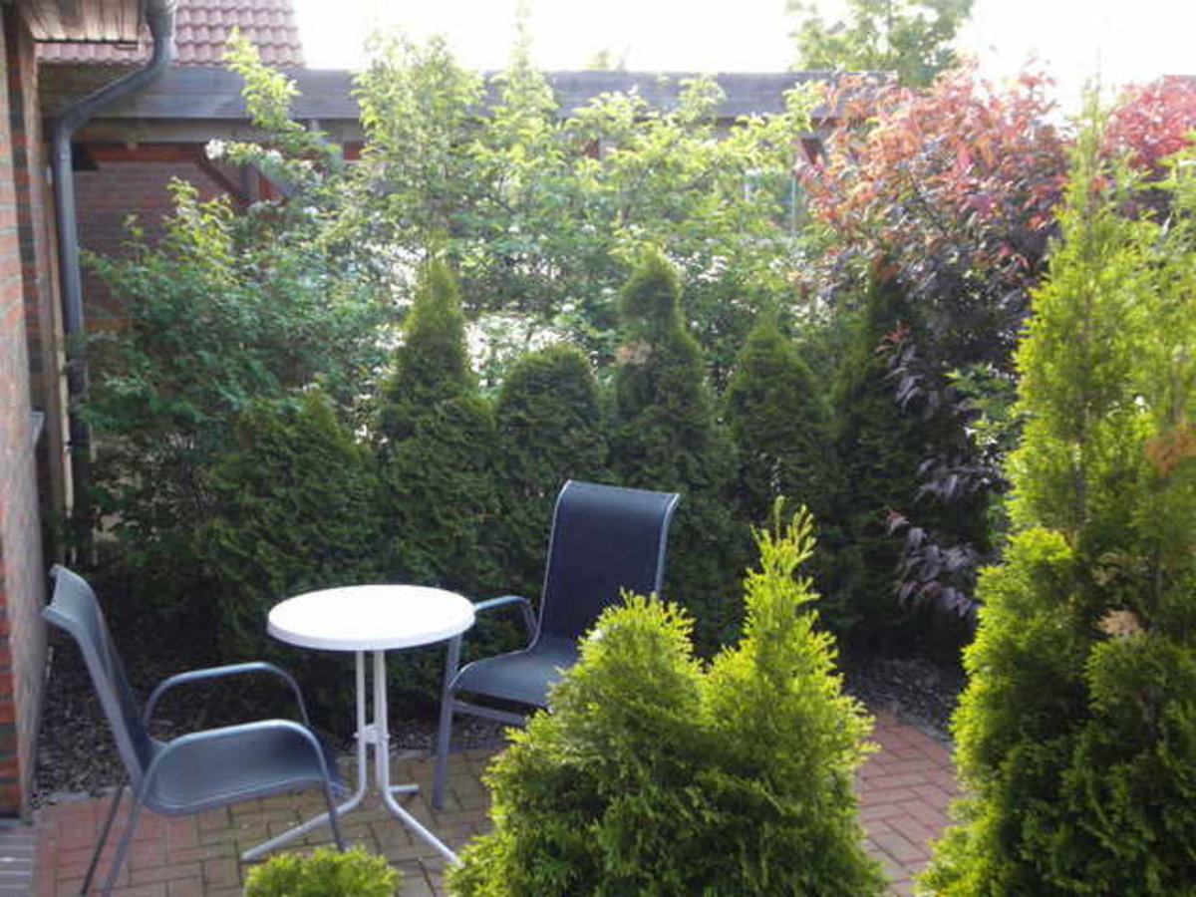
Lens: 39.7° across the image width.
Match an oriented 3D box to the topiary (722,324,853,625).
[{"bbox_3d":[0.743,0.163,6.636,0.500,1.363,0.540,0,10,0],"label":"topiary"}]

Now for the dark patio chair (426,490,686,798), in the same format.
[{"bbox_3d":[-0.097,0.637,5.296,0.550,0.913,0.745,6,12,30],"label":"dark patio chair"}]

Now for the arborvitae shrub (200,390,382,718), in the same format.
[{"bbox_3d":[-1.132,0.353,6.213,0.640,1.147,0.620,0,10,0],"label":"arborvitae shrub"}]

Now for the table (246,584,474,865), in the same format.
[{"bbox_3d":[-0.664,0.823,4.949,0.640,0.700,0.640,0,10,0],"label":"table"}]

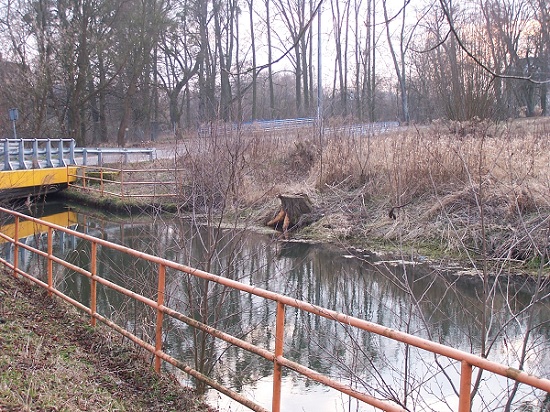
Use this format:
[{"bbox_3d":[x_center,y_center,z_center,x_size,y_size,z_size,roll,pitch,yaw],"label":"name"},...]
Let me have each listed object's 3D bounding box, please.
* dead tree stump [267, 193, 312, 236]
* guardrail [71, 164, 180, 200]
[{"bbox_3d":[0.375,0.200,24.100,1.150,1.080,1.050,0,4,0],"label":"dead tree stump"},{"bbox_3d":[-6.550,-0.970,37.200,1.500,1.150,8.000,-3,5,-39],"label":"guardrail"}]

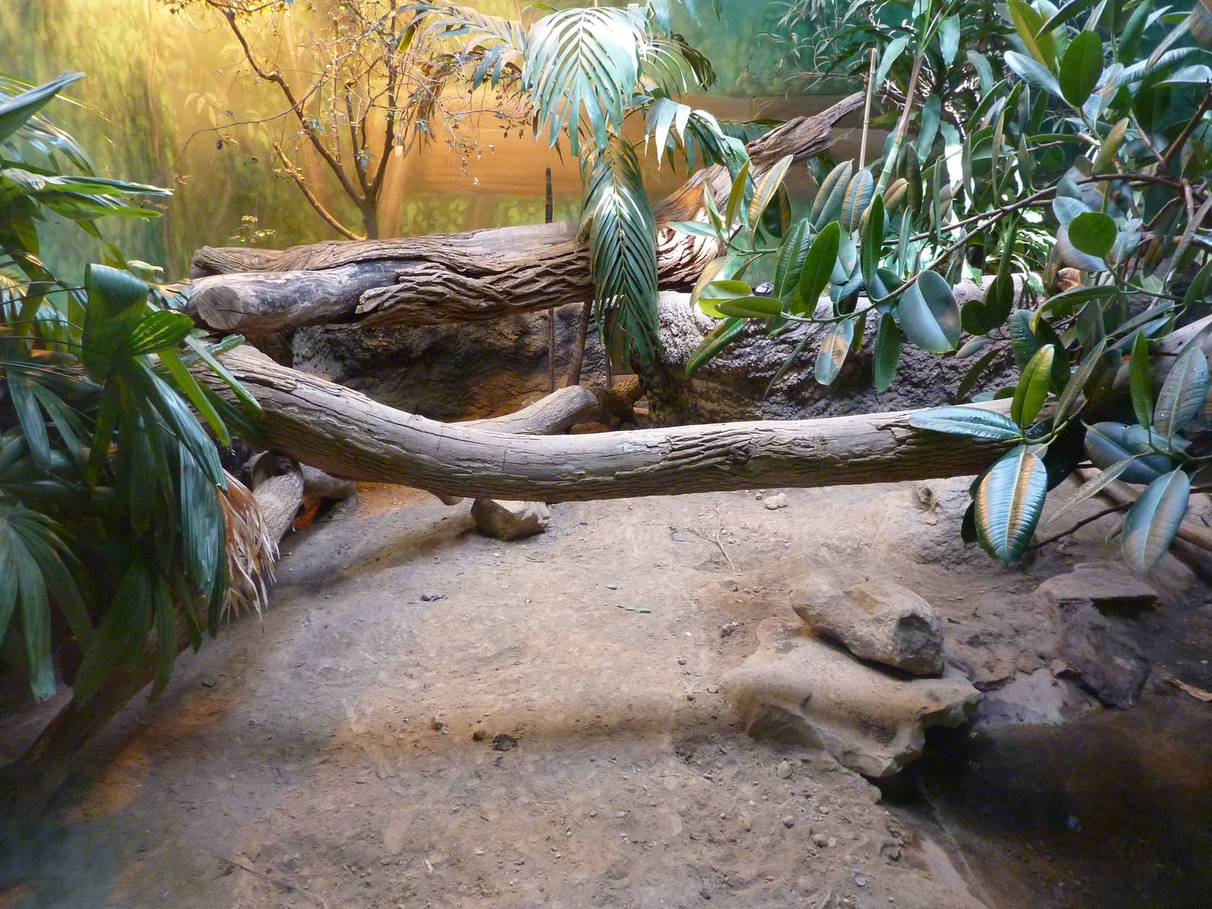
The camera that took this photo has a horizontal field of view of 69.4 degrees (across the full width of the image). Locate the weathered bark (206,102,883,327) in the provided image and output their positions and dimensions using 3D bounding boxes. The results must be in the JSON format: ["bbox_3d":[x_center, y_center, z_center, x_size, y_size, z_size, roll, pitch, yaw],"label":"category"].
[{"bbox_3d":[-0.233,-0.951,3.349,2.600,0.776,0.504,-2,20,-6],"label":"weathered bark"}]

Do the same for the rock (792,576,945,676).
[{"bbox_3d":[0.509,0.323,1.707,0.276,0.145,0.184,12,23,30],"label":"rock"}]

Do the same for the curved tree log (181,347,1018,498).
[{"bbox_3d":[0.126,-0.125,2.597,2.347,0.436,0.320,-3,20,-8],"label":"curved tree log"}]

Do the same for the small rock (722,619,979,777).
[{"bbox_3d":[0.456,0.436,1.666,0.417,0.155,0.359,15,25,35],"label":"small rock"}]

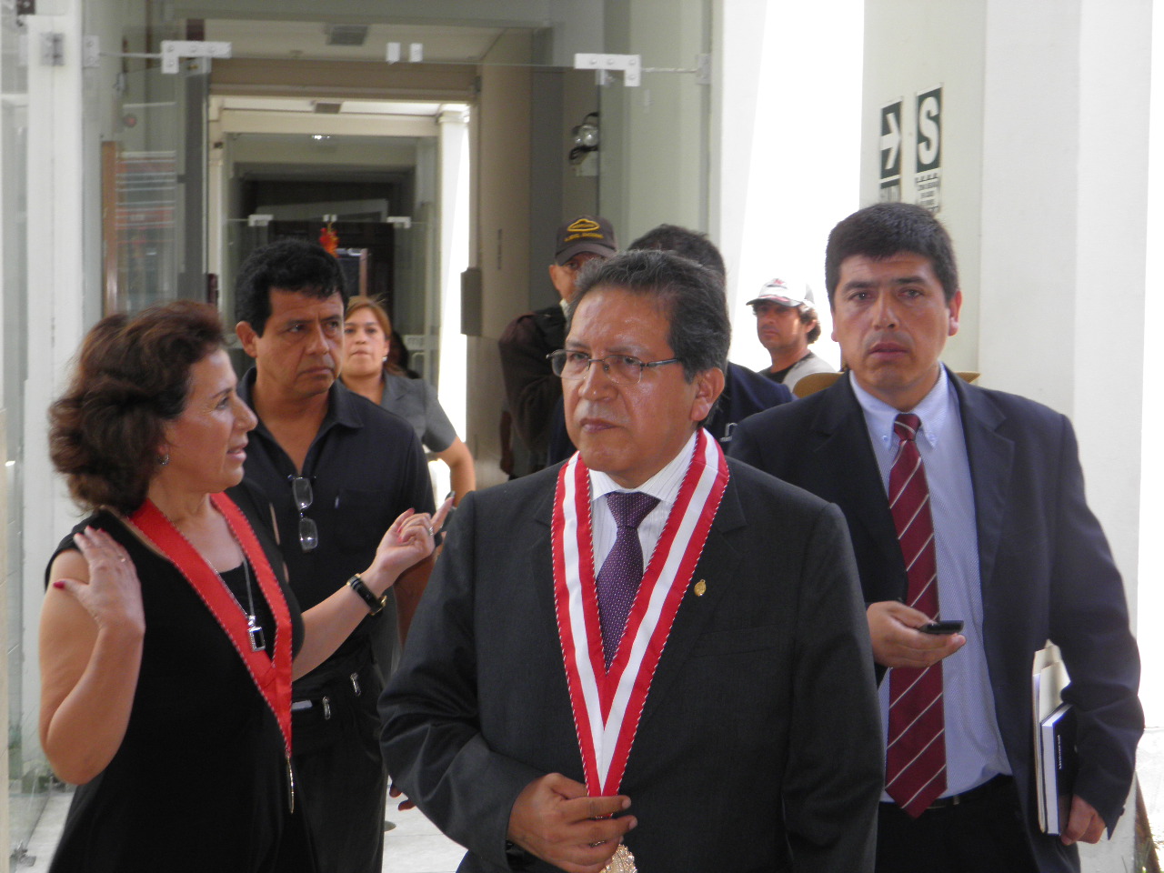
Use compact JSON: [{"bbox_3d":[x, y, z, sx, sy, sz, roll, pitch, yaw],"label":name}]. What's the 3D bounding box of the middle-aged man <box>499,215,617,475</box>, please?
[{"bbox_3d":[0.005,0.285,5.750,0.530,1.780,0.370,0,4,-13],"label":"middle-aged man"}]

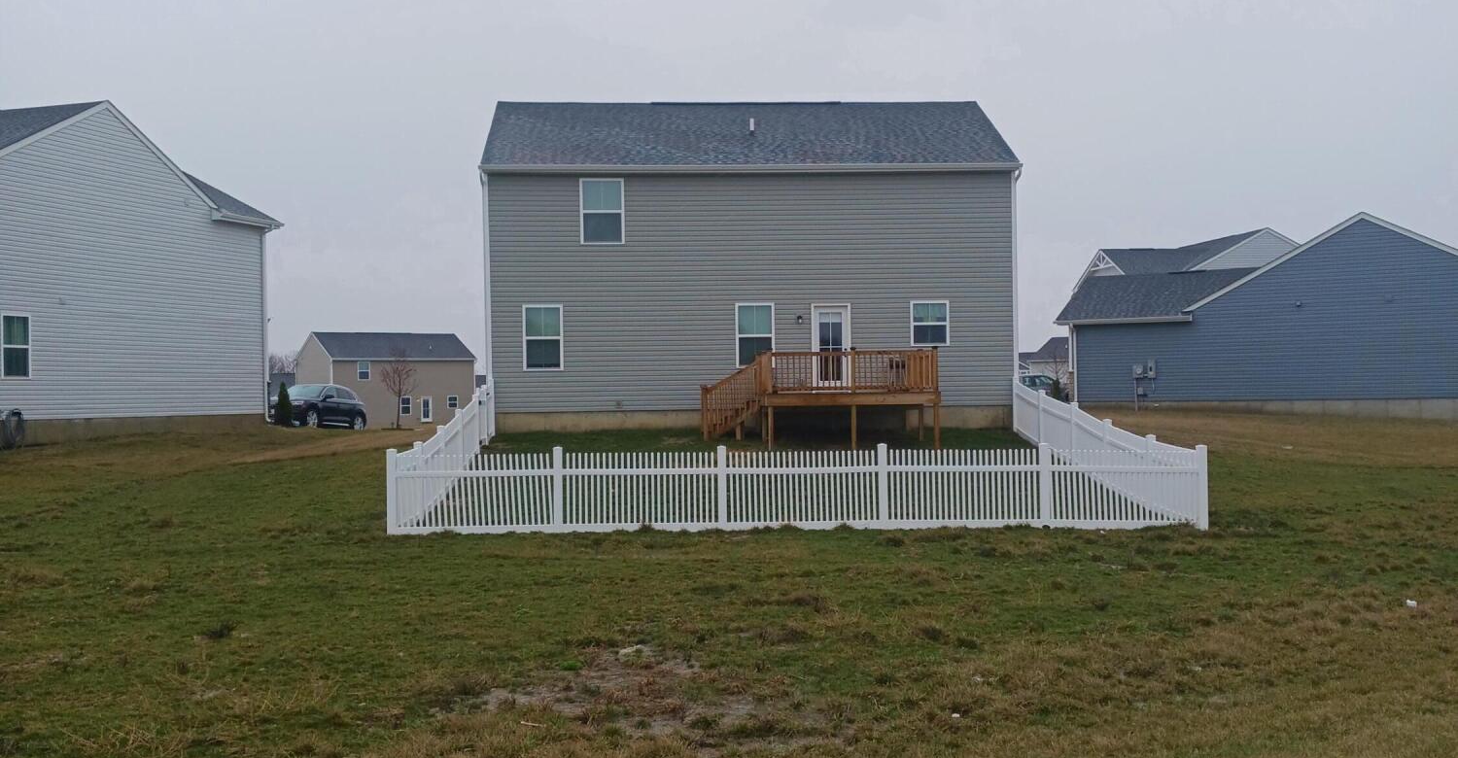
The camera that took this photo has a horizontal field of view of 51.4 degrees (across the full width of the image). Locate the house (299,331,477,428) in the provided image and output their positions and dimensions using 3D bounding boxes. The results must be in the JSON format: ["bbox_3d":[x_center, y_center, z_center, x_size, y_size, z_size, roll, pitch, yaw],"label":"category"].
[{"bbox_3d":[-30.288,0.037,133.758,13.160,8.120,9.700,-1,0,-34],"label":"house"}]

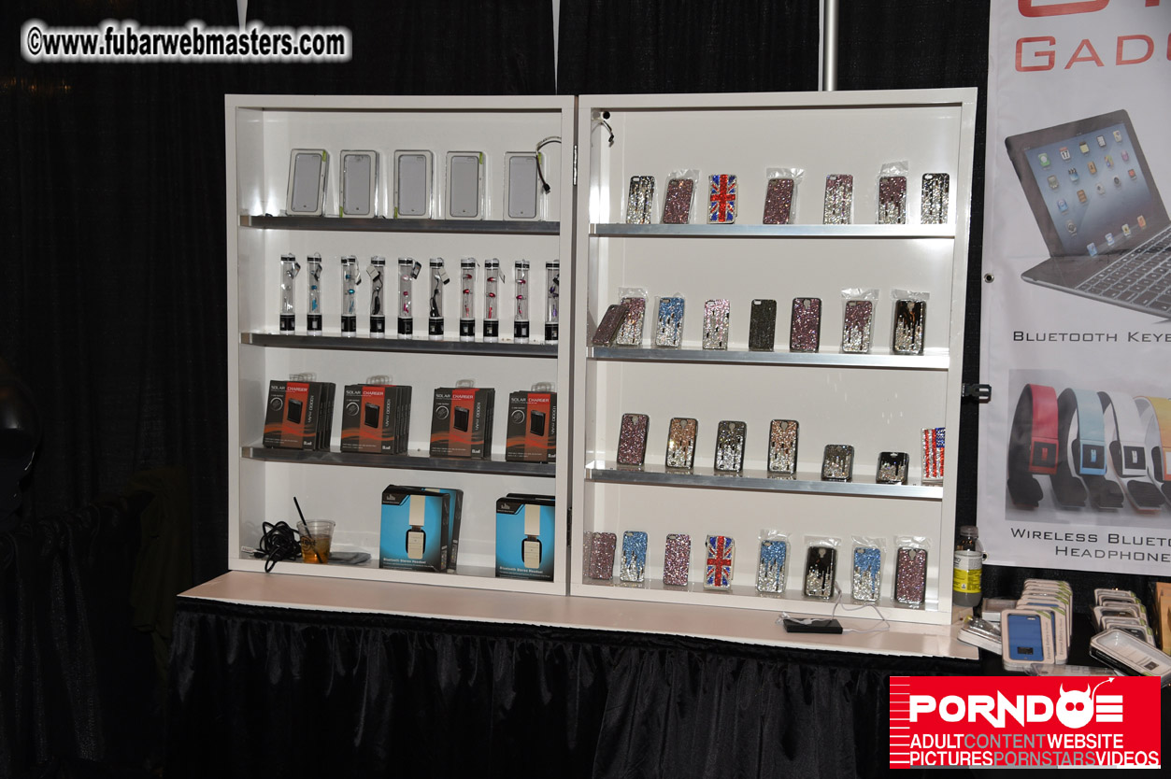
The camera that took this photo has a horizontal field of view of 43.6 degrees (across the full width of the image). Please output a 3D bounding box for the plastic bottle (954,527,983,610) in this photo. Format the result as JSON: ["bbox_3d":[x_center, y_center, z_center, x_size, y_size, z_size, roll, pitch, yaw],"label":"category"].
[{"bbox_3d":[0.933,0.430,3.559,0.067,0.192,0.067,3,6,14],"label":"plastic bottle"}]

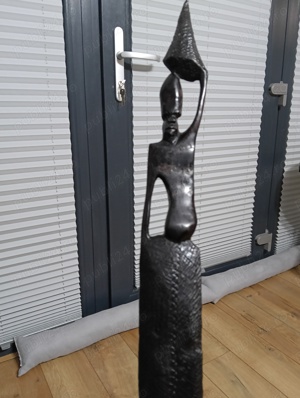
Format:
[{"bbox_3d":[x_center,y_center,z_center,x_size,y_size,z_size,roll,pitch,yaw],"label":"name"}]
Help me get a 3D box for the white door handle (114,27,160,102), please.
[{"bbox_3d":[-0.037,-0.459,1.072,0.151,0.239,0.060,-8,18,-27],"label":"white door handle"}]

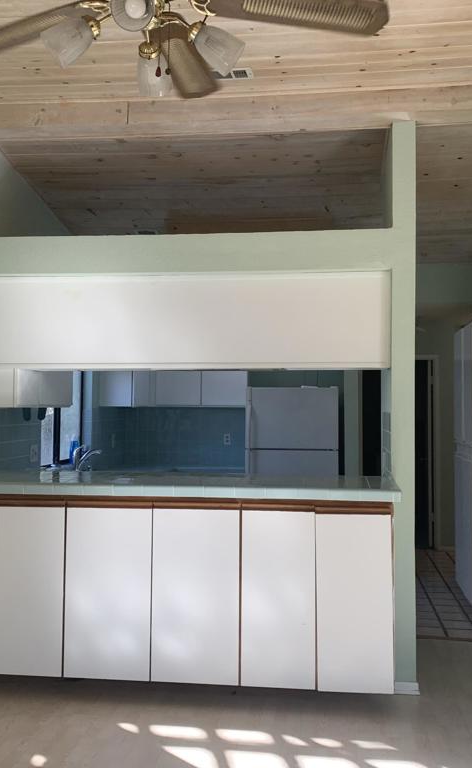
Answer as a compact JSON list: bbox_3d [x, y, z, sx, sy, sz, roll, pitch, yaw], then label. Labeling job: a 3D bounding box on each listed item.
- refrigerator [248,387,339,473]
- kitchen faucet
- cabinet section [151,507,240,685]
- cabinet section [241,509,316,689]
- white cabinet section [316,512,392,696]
[{"bbox_3d":[0.558,0.882,7.415,0.850,1.674,0.760,0,-2,7],"label":"refrigerator"},{"bbox_3d":[-1.195,0.630,6.217,0.200,0.269,0.100,0,-2,7],"label":"kitchen faucet"},{"bbox_3d":[-0.176,1.080,4.062,0.450,0.869,0.380,0,-2,7],"label":"cabinet section"},{"bbox_3d":[0.235,1.080,4.009,0.369,0.869,0.380,0,-2,7],"label":"cabinet section"},{"bbox_3d":[0.609,1.081,3.962,0.373,0.869,0.380,0,-2,7],"label":"white cabinet section"}]

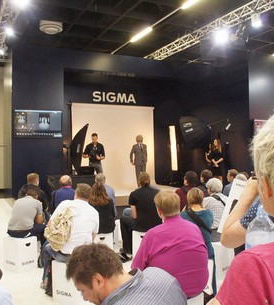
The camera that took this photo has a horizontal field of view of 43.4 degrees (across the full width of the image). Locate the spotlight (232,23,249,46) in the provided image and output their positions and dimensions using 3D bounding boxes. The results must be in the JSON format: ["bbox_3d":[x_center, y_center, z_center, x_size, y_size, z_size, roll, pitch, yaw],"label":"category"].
[{"bbox_3d":[2.494,-2.844,8.300,0.380,0.450,0.360,-23,3,-6],"label":"spotlight"}]

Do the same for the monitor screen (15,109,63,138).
[{"bbox_3d":[-3.500,-1.017,12.200,1.620,0.940,0.080,-1,0,-26],"label":"monitor screen"}]

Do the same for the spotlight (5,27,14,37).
[{"bbox_3d":[-3.480,-3.303,9.400,0.200,0.240,0.260,-1,32,-37],"label":"spotlight"}]

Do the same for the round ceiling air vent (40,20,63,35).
[{"bbox_3d":[-2.490,-3.615,10.050,0.600,0.210,0.600,-1,0,-26],"label":"round ceiling air vent"}]

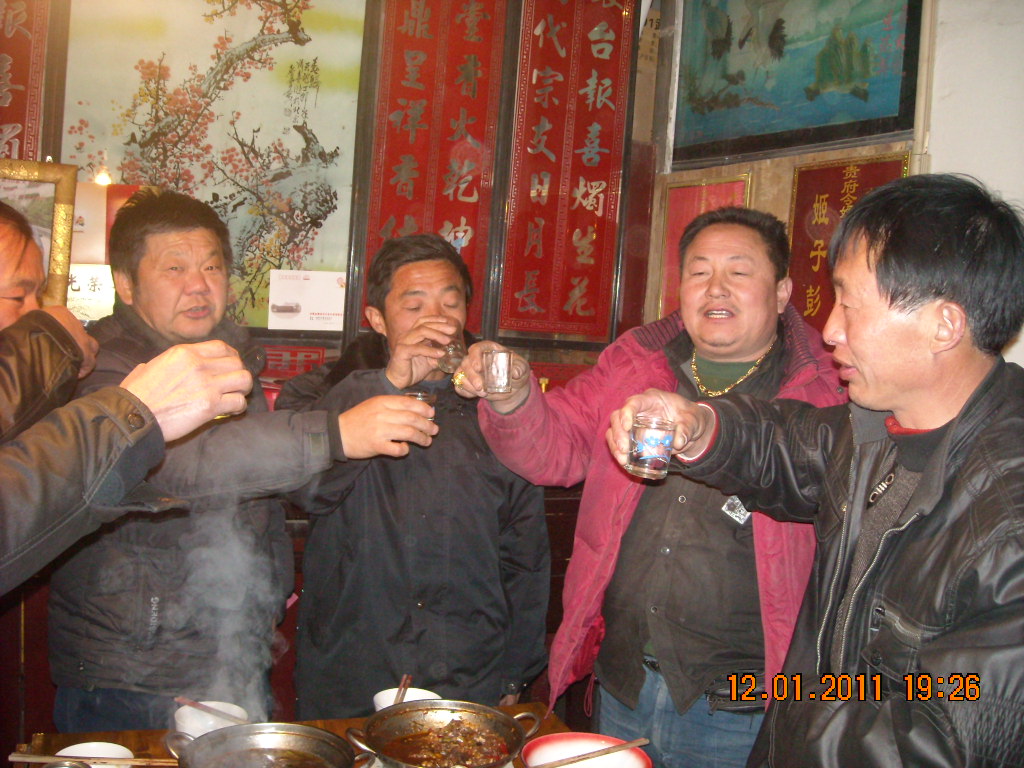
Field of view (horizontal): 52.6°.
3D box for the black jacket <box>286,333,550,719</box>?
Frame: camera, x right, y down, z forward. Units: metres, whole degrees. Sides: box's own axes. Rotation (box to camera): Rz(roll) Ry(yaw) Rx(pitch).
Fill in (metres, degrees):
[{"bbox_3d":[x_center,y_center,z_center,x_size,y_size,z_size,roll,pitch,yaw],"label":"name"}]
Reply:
[{"bbox_3d":[-0.175,0.280,1.890,0.520,0.770,0.360,4,0,-18],"label":"black jacket"}]

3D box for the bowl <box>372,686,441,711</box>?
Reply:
[{"bbox_3d":[-0.174,0.542,1.700,0.112,0.055,0.112,4,0,0],"label":"bowl"}]

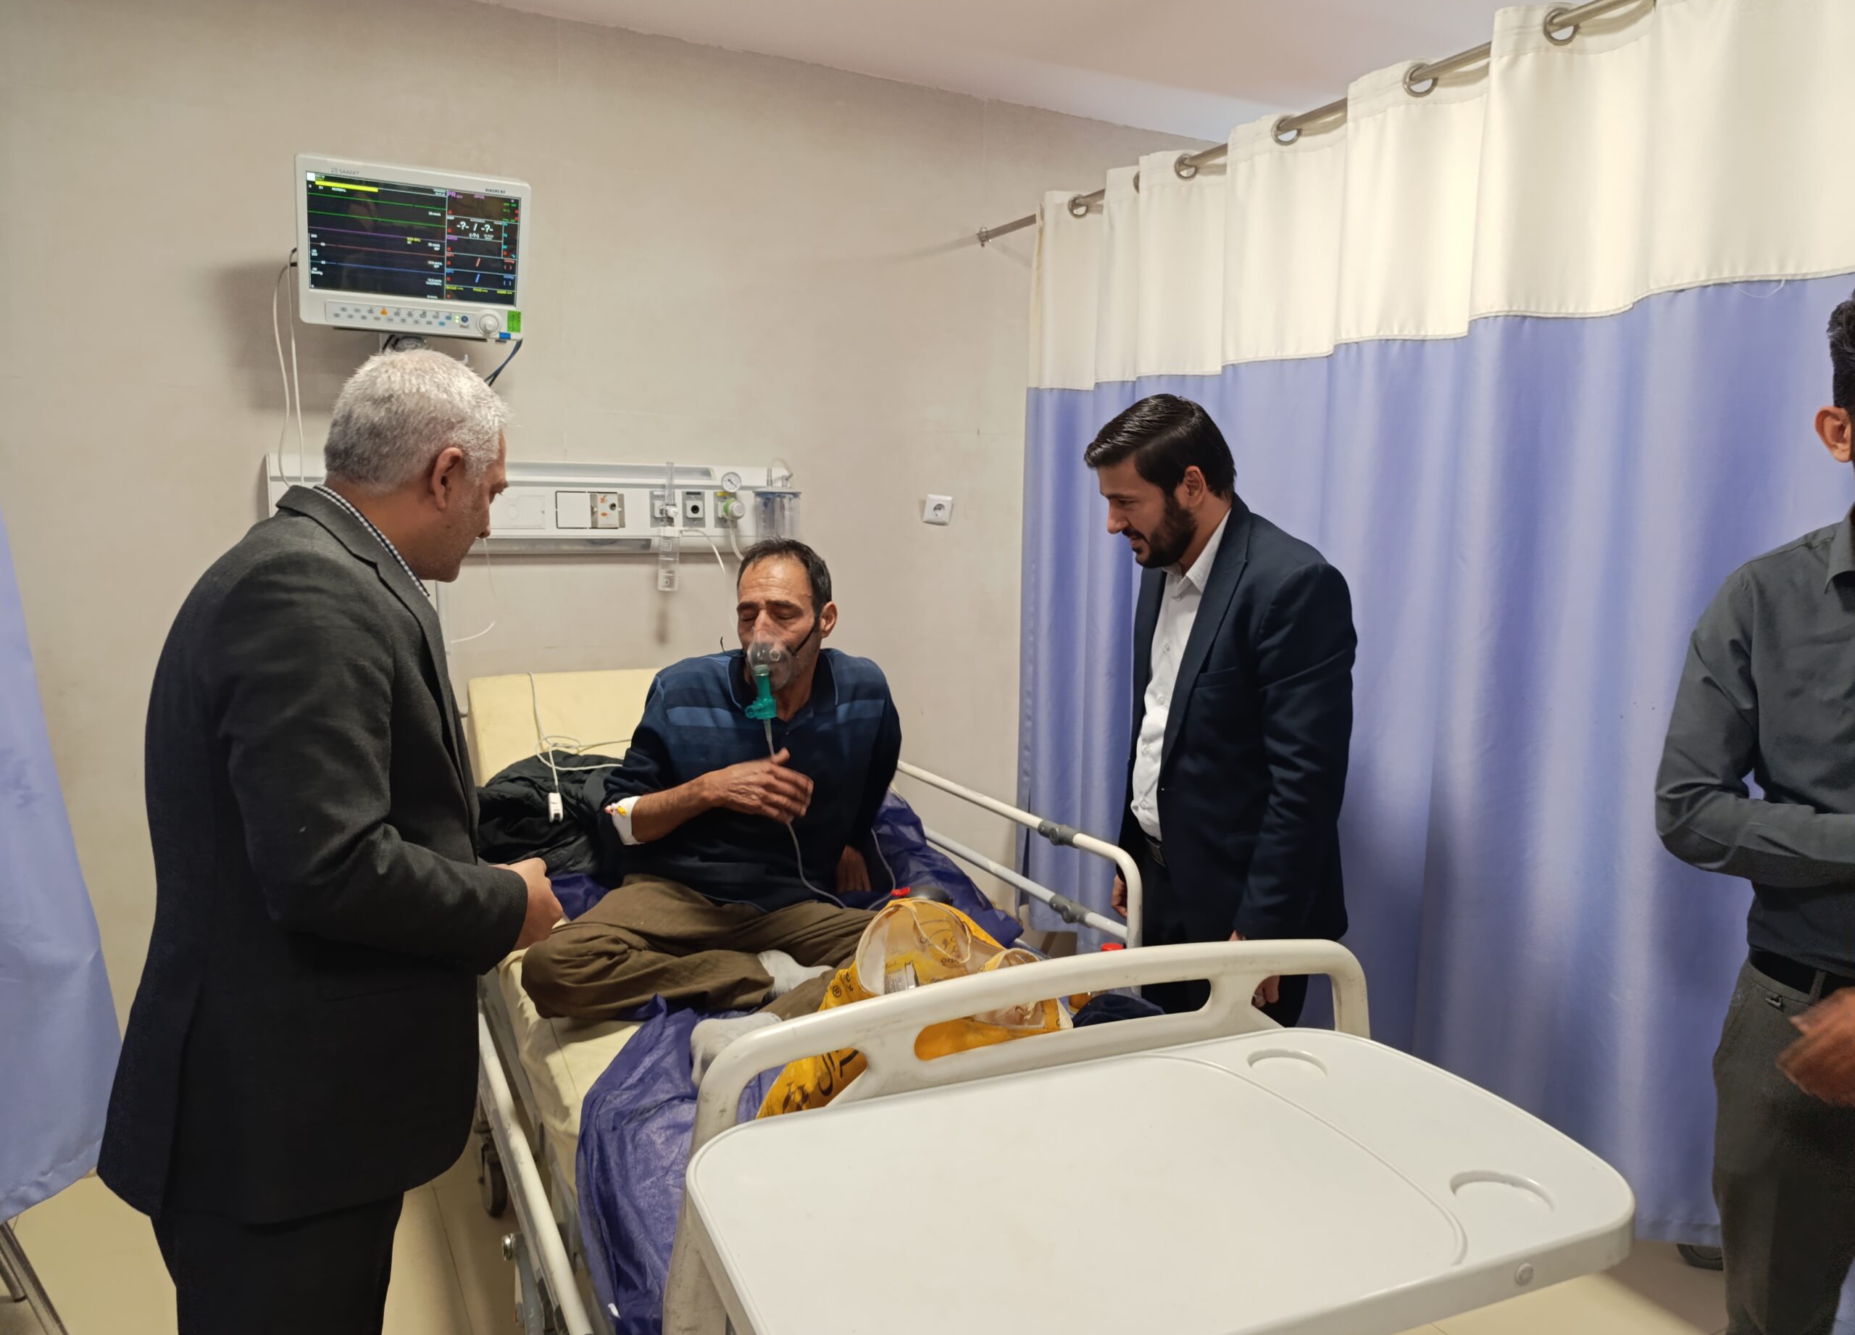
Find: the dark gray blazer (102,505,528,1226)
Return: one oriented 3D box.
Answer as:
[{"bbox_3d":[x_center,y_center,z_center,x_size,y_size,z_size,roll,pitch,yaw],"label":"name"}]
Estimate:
[{"bbox_3d":[-0.690,0.166,1.390,0.430,0.745,0.510,-5,9,-36],"label":"dark gray blazer"}]

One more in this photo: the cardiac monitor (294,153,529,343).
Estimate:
[{"bbox_3d":[-0.975,-0.797,2.335,0.396,0.297,0.140,-5,33,-31],"label":"cardiac monitor"}]

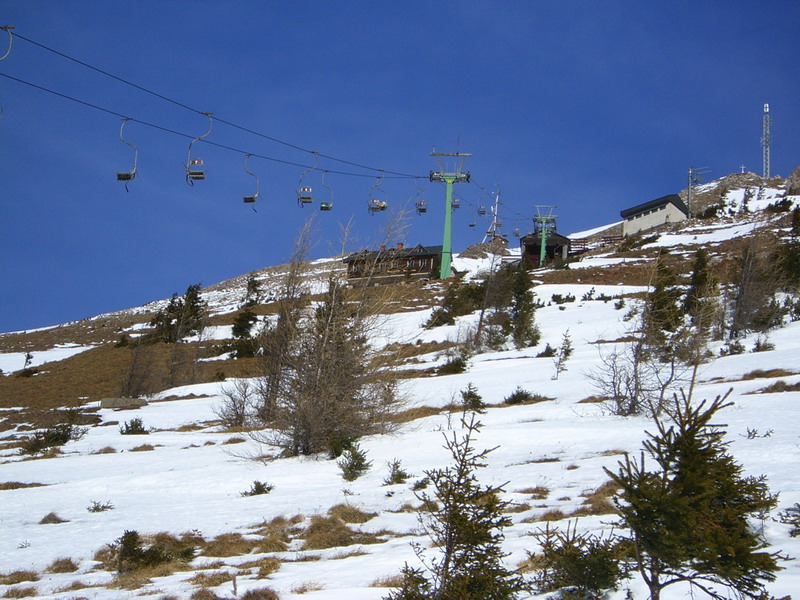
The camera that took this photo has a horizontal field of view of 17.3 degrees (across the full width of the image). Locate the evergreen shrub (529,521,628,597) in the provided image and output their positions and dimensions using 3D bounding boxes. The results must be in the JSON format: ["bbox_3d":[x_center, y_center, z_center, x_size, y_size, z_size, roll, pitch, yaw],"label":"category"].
[{"bbox_3d":[1.754,2.557,26.000,1.000,0.720,0.950,2,-16,0],"label":"evergreen shrub"}]

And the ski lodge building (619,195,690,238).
[{"bbox_3d":[37.840,-12.533,392.000,4.300,3.800,10.300,15,-21,-38],"label":"ski lodge building"}]

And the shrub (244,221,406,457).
[{"bbox_3d":[-1.559,0.876,57.000,3.400,5.100,3.200,2,-16,0],"label":"shrub"}]

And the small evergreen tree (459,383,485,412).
[{"bbox_3d":[1.790,2.444,66.000,0.650,0.750,0.650,2,-16,0],"label":"small evergreen tree"}]

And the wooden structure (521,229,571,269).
[{"bbox_3d":[20.634,-7.130,373.000,7.000,5.000,6.500,1,-16,4],"label":"wooden structure"}]

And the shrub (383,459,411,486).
[{"bbox_3d":[-0.059,2.882,44.000,0.470,0.440,0.450,2,-16,0],"label":"shrub"}]

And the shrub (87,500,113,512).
[{"bbox_3d":[-4.206,2.900,37.000,0.393,0.174,0.326,2,-15,0],"label":"shrub"}]

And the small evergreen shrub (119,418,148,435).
[{"bbox_3d":[-5.968,2.833,59.000,0.672,0.371,0.605,2,-15,0],"label":"small evergreen shrub"}]

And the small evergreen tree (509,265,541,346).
[{"bbox_3d":[4.159,0.217,88.000,1.069,2.905,1.015,2,-15,0],"label":"small evergreen tree"}]

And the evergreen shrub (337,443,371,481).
[{"bbox_3d":[-0.674,2.391,39.000,0.474,0.582,0.450,2,-15,0],"label":"evergreen shrub"}]

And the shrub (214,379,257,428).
[{"bbox_3d":[-3.684,2.318,59.000,0.941,1.159,0.847,2,-15,0],"label":"shrub"}]

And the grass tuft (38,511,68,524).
[{"bbox_3d":[-3.814,2.394,29.000,0.330,0.170,0.310,0,-14,0],"label":"grass tuft"}]

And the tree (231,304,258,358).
[{"bbox_3d":[-6.782,1.378,115.000,1.200,2.300,1.200,2,-16,0],"label":"tree"}]

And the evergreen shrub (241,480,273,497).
[{"bbox_3d":[-2.070,2.719,38.000,0.462,0.239,0.378,2,-15,0],"label":"evergreen shrub"}]

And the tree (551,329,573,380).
[{"bbox_3d":[4.230,1.427,69.000,0.576,1.410,0.519,2,-15,0],"label":"tree"}]

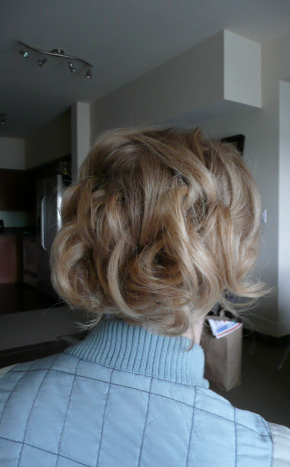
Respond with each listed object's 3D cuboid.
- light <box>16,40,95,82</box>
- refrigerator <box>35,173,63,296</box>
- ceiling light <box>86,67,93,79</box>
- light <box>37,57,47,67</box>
[{"bbox_3d":[-0.783,-1.584,3.448,0.750,0.180,0.150,-2,3,-41],"label":"light"},{"bbox_3d":[-1.019,0.102,5.412,0.770,1.760,0.870,-2,3,-35],"label":"refrigerator"},{"bbox_3d":[-0.538,-1.546,3.643,0.060,0.105,0.065,-1,2,-18],"label":"ceiling light"},{"bbox_3d":[-0.949,-1.581,3.480,0.085,0.080,0.065,-2,2,-37],"label":"light"}]

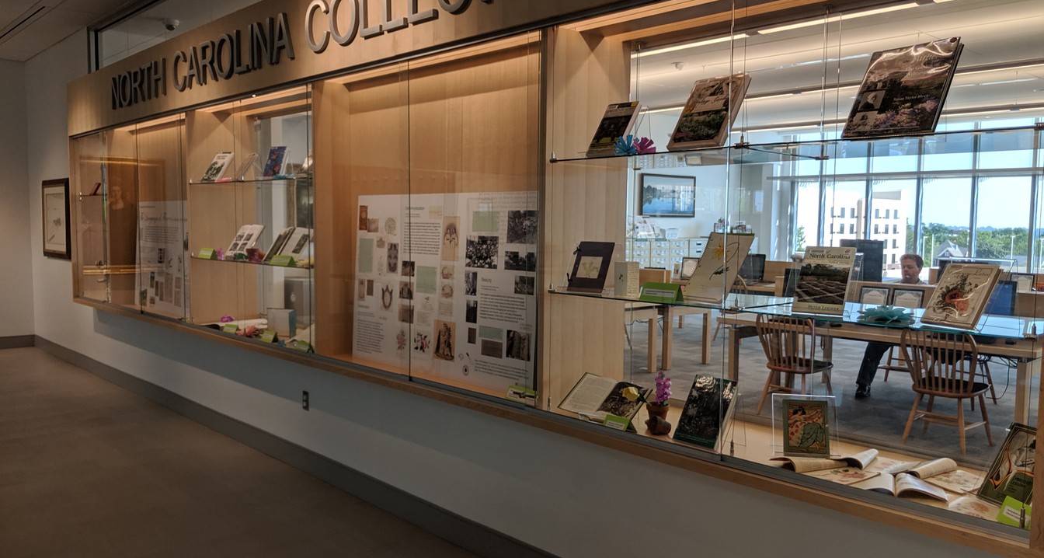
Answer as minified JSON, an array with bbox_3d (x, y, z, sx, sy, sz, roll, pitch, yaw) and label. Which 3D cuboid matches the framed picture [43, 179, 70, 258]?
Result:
[{"bbox_3d":[-5.119,-0.660,8.942,0.035,0.857,0.981,-3,6,-43],"label":"framed picture"}]

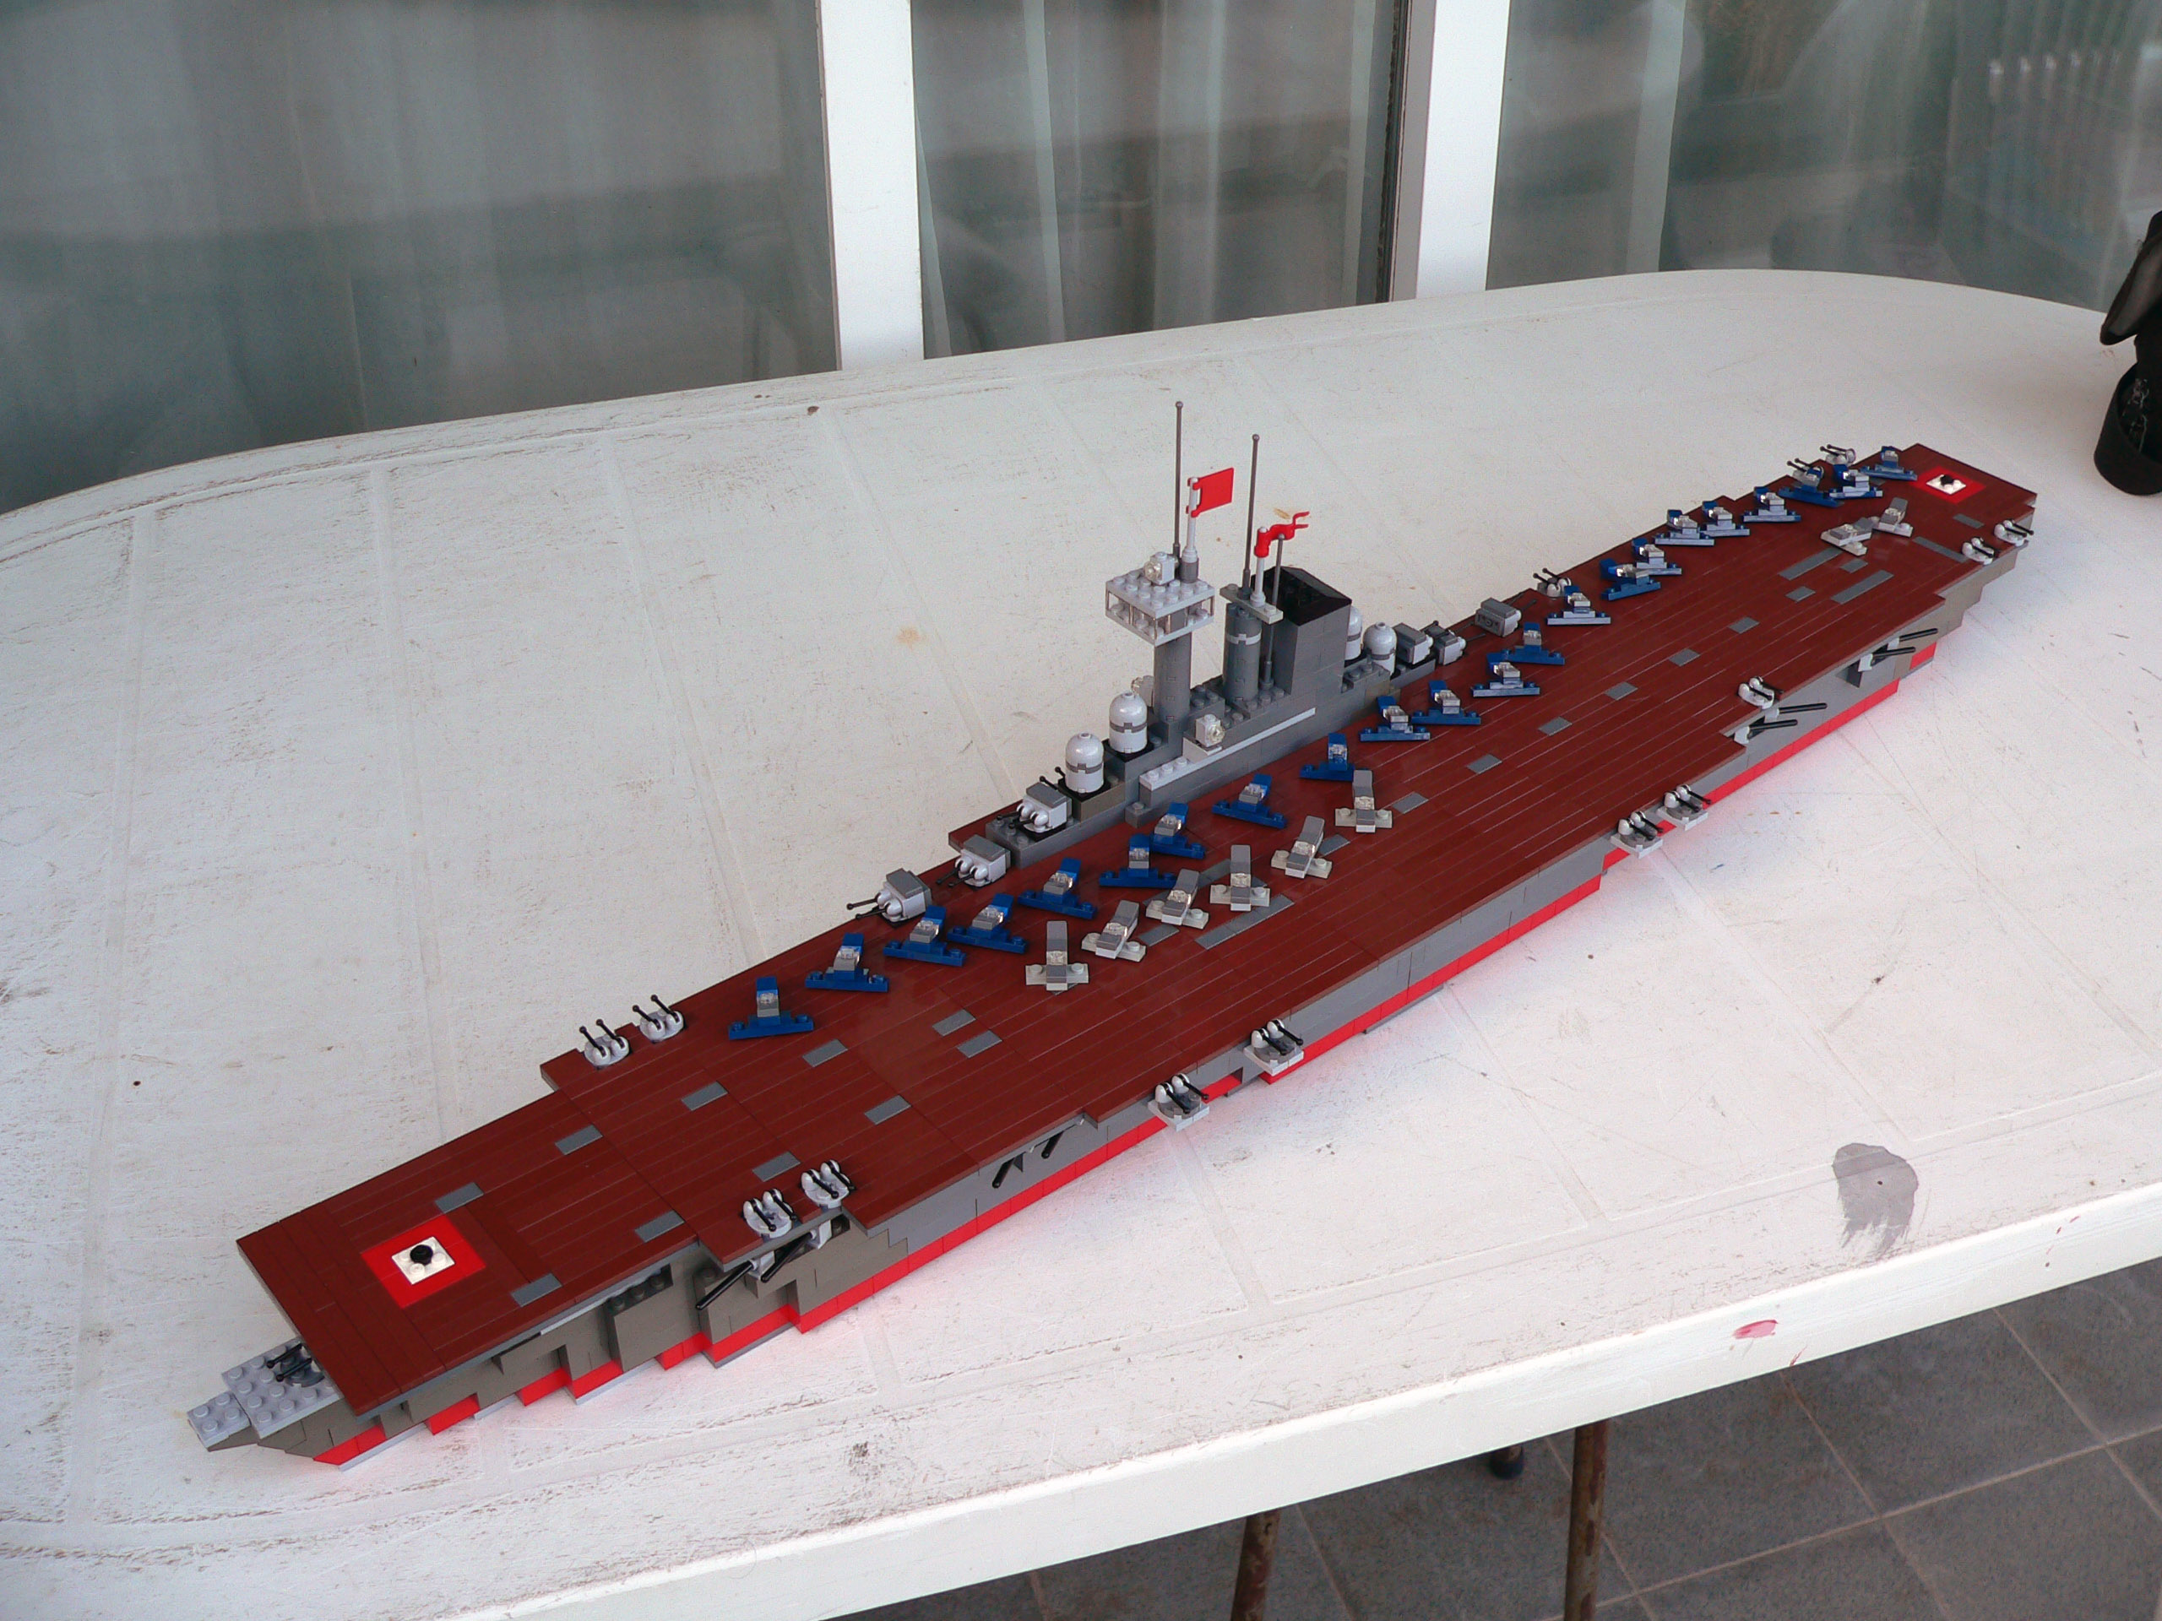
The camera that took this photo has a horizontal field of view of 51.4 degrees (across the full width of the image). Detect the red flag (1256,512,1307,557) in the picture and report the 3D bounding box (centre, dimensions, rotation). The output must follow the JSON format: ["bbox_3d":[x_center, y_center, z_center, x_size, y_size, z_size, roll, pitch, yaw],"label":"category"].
[{"bbox_3d":[0.083,-0.114,0.923,0.032,0.010,0.007,-26,43,-32],"label":"red flag"}]

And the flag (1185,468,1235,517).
[{"bbox_3d":[0.052,-0.128,0.906,0.023,0.016,0.005,-23,41,-30],"label":"flag"}]

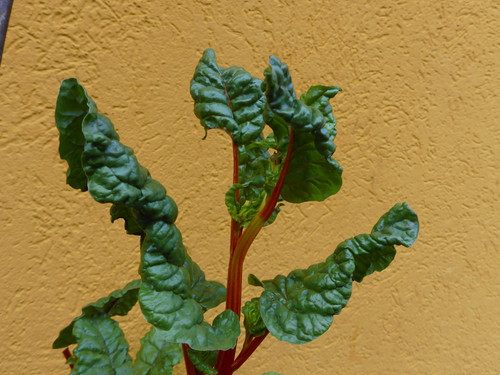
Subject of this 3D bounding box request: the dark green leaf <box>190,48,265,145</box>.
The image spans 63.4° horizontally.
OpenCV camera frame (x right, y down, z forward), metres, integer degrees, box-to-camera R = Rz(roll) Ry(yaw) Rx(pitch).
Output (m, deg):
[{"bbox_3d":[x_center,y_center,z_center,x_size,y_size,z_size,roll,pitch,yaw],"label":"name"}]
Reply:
[{"bbox_3d":[-0.032,-0.134,0.600,0.112,0.143,0.075,-9,-7,6],"label":"dark green leaf"}]

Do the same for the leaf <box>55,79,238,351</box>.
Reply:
[{"bbox_3d":[-0.154,0.043,0.550,0.135,0.410,0.130,-28,-6,5],"label":"leaf"}]

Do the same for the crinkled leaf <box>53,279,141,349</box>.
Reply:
[{"bbox_3d":[-0.226,0.188,0.600,0.140,0.106,0.100,-1,-7,11],"label":"crinkled leaf"}]

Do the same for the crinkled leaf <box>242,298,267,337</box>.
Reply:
[{"bbox_3d":[0.008,0.186,0.580,0.037,0.055,0.038,0,-7,0],"label":"crinkled leaf"}]

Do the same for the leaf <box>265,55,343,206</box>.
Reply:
[{"bbox_3d":[0.075,-0.083,0.580,0.116,0.208,0.120,1,-7,-6],"label":"leaf"}]

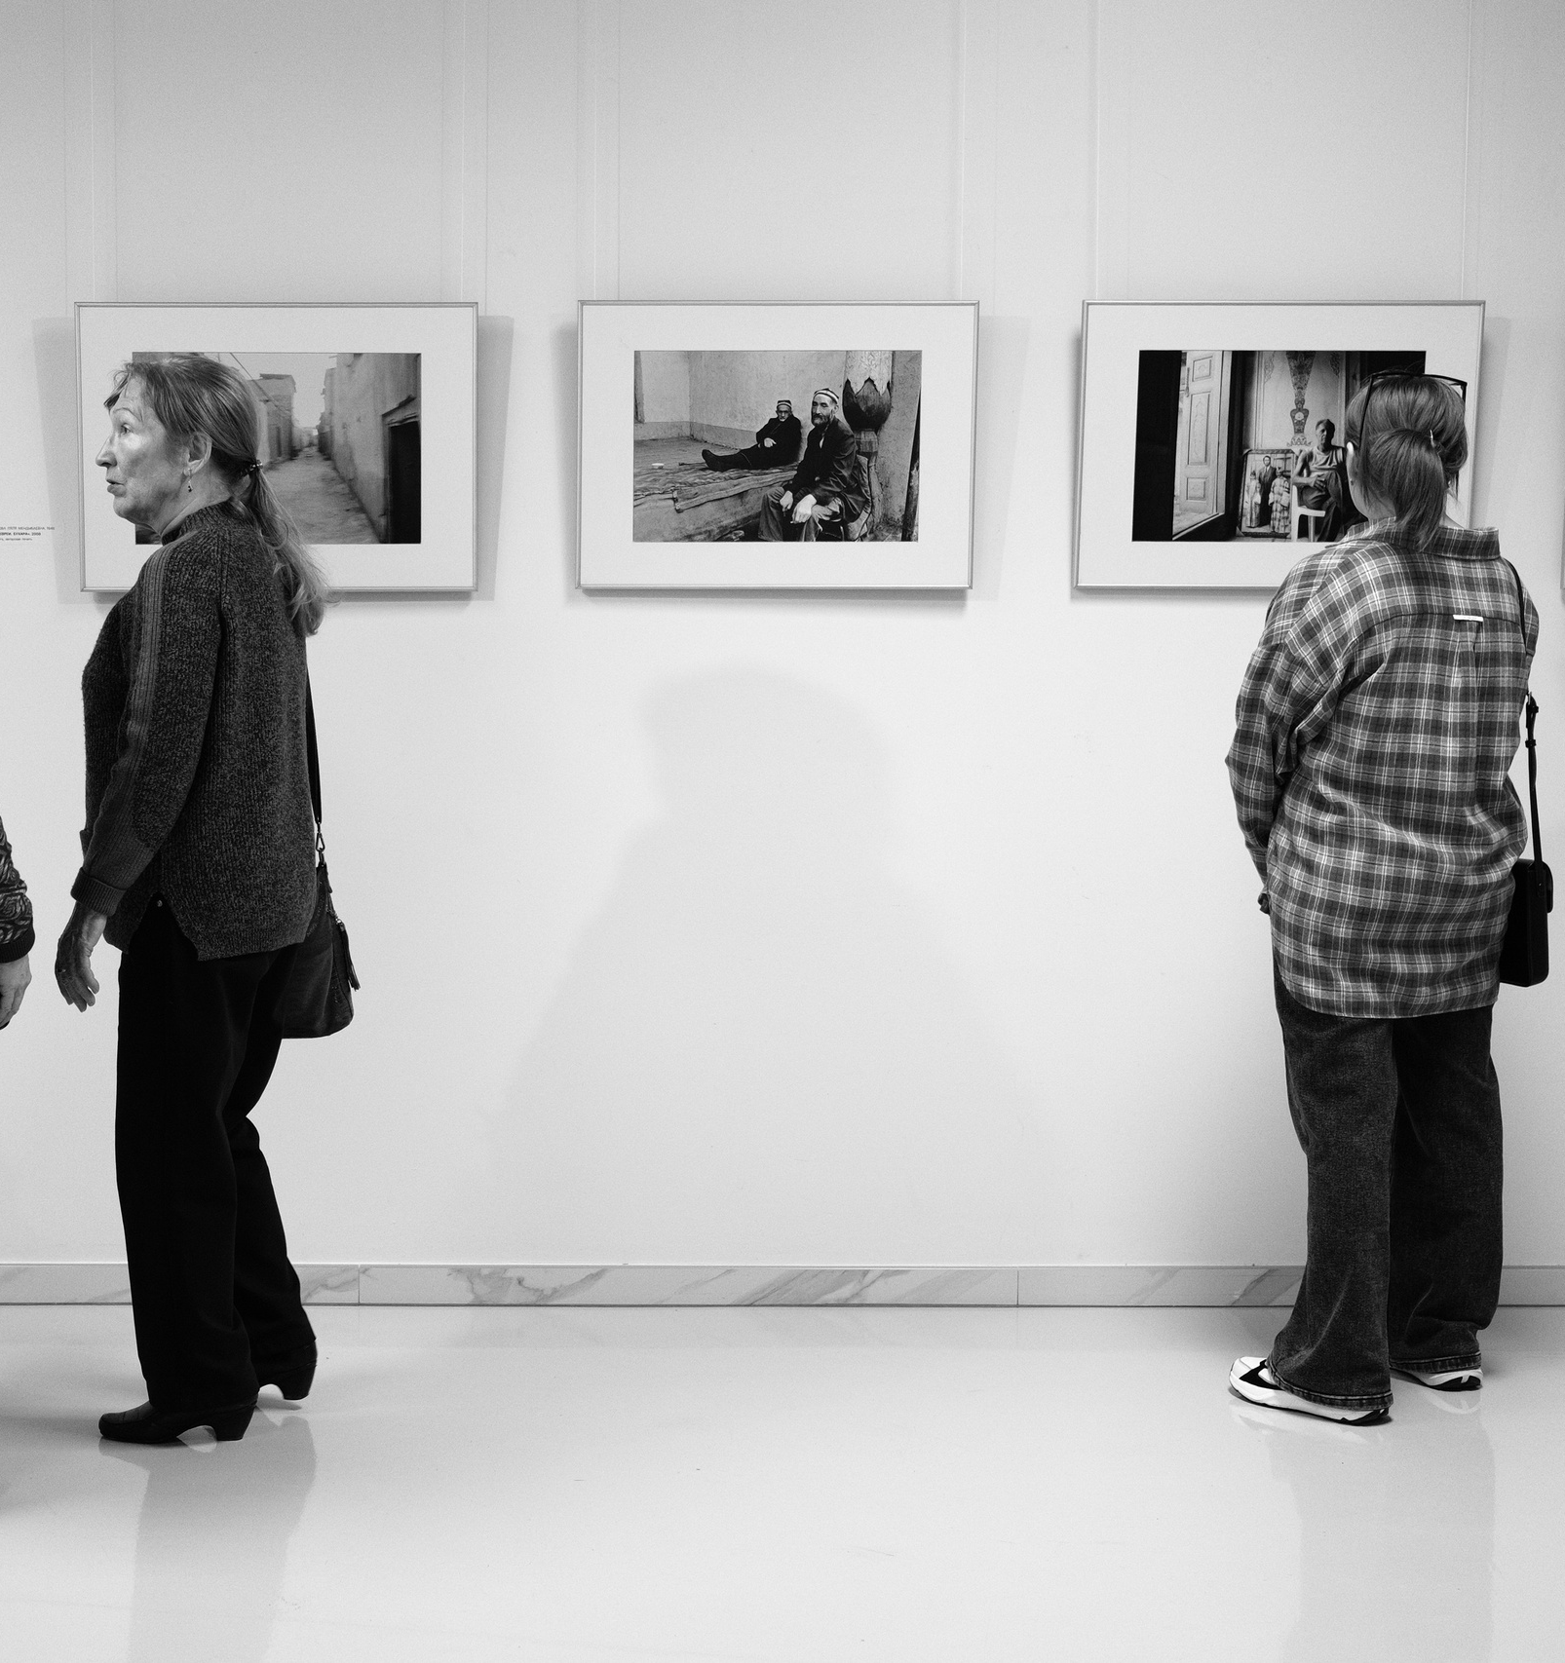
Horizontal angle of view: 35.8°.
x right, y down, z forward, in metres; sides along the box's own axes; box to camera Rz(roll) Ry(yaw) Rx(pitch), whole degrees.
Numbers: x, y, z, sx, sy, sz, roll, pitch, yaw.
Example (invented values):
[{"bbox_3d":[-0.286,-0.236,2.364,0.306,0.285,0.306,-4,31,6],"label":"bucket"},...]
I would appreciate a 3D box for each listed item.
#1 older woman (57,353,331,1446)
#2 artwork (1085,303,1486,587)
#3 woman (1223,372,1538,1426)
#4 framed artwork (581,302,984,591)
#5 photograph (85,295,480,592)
[{"bbox_3d":[-0.903,0.092,3.708,0.340,1.635,0.400,2,5,19],"label":"older woman"},{"bbox_3d":[0.869,-0.676,4.256,0.700,0.500,0.025,0,7,0],"label":"artwork"},{"bbox_3d":[0.955,0.090,3.858,0.450,1.630,0.340,-3,5,-33],"label":"woman"},{"bbox_3d":[-0.009,-0.674,4.256,0.700,0.500,0.025,0,7,0],"label":"framed artwork"},{"bbox_3d":[-0.881,-0.671,4.256,0.700,0.500,0.025,0,7,0],"label":"photograph"}]

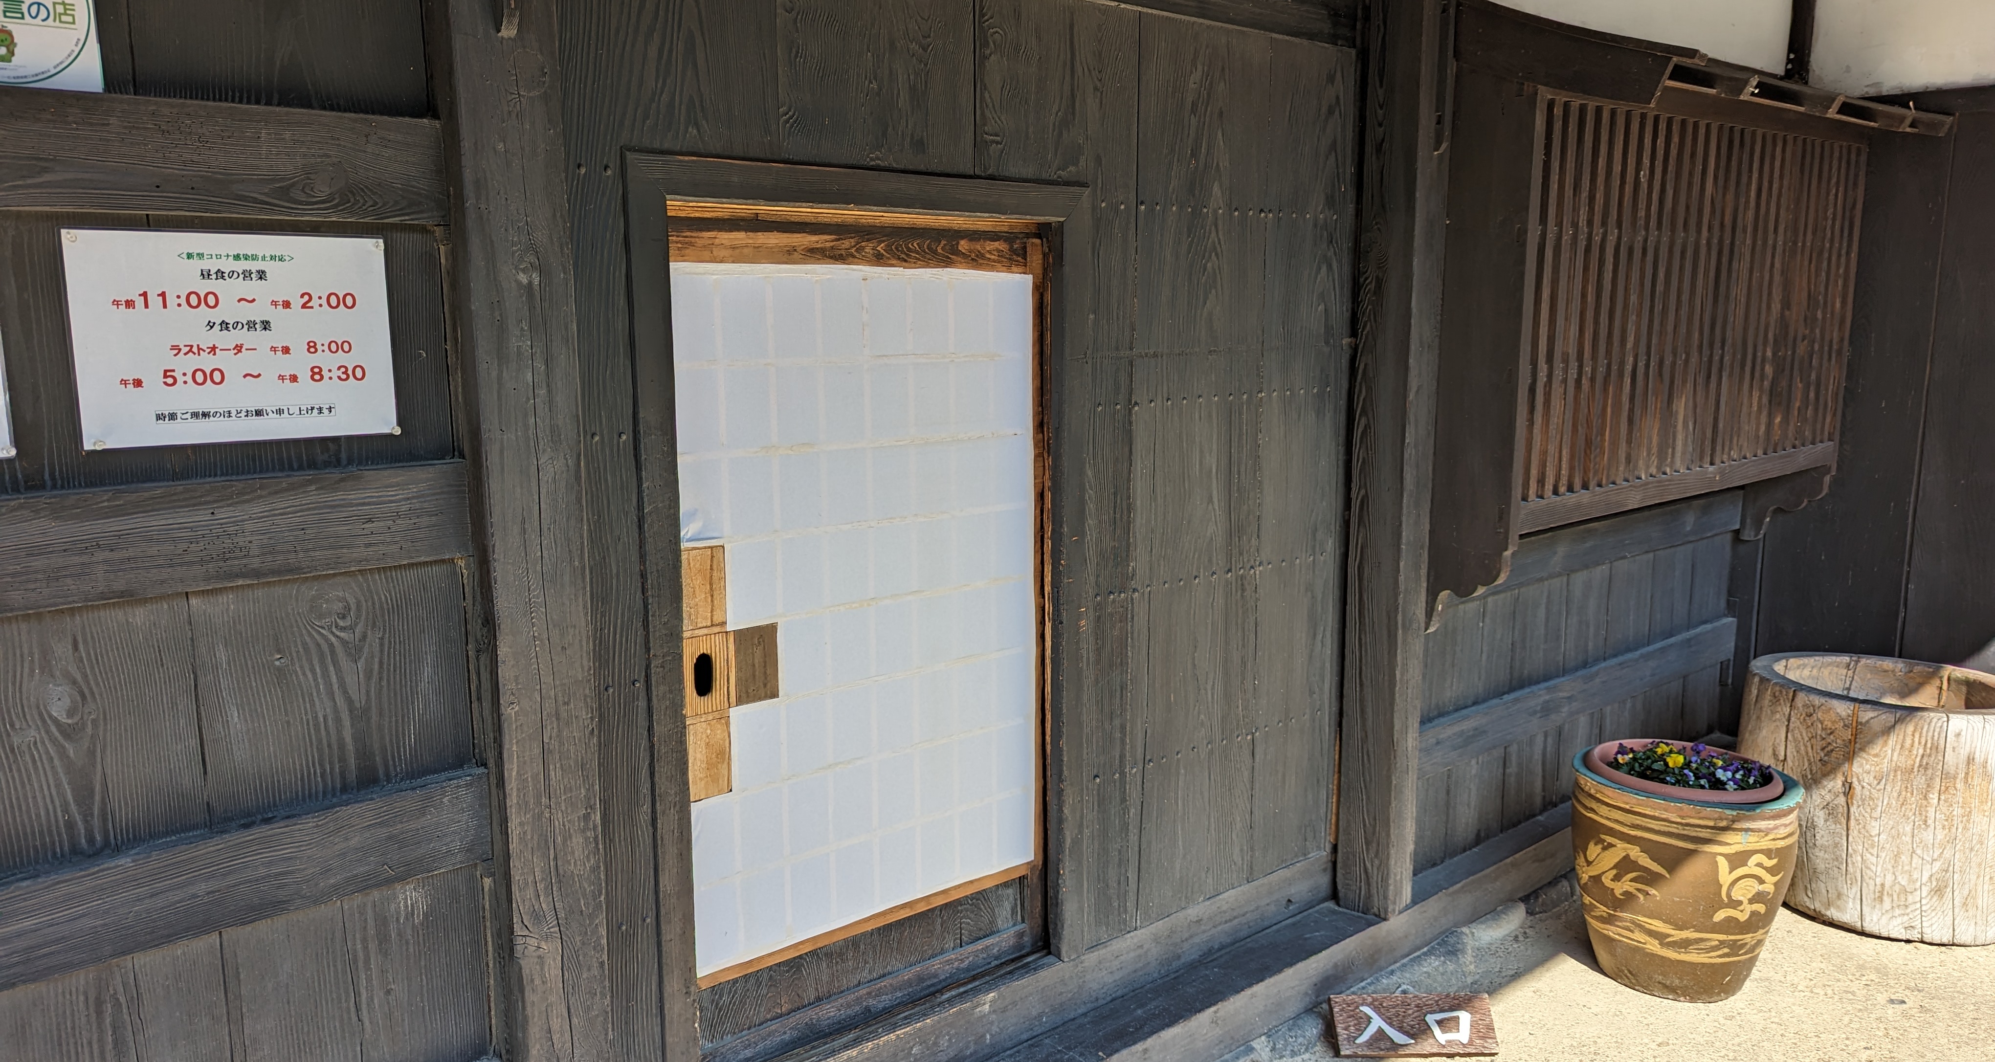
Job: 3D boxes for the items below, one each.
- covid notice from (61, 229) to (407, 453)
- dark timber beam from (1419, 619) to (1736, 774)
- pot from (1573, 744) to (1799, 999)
[{"bbox_3d":[-0.795,-0.202,1.461,0.301,0.216,0.006,-8,11,-40],"label":"covid notice"},{"bbox_3d":[1.499,0.403,3.520,1.680,0.115,0.040,-8,11,-40],"label":"dark timber beam"},{"bbox_3d":[1.497,0.751,3.044,0.452,0.474,0.452,-1,9,0],"label":"pot"}]

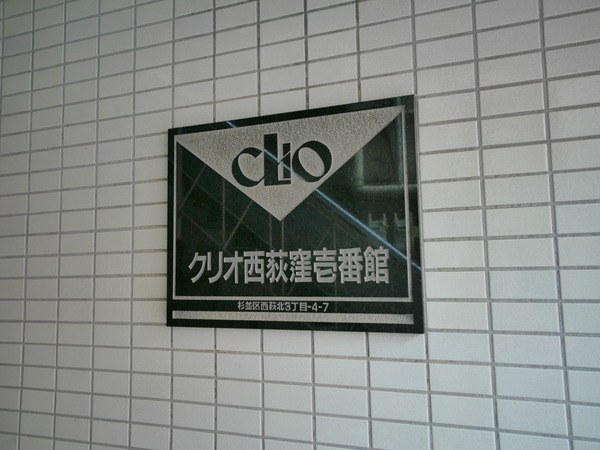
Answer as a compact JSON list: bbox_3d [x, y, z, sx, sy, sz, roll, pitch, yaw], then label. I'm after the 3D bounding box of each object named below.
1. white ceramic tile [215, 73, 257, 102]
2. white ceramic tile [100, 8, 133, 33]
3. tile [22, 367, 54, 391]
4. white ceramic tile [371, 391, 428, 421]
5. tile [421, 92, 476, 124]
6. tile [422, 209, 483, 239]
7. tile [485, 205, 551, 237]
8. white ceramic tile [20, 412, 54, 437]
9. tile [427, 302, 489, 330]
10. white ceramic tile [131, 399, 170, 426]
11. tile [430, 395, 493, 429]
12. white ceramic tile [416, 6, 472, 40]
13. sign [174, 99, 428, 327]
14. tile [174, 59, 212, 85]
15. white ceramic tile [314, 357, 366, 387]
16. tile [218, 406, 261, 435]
[{"bbox_3d":[-0.127,-0.277,0.979,0.095,0.045,0.008,-3,-6,20],"label":"white ceramic tile"},{"bbox_3d":[-0.412,-0.460,1.101,0.095,0.045,0.008,-3,-6,20],"label":"white ceramic tile"},{"bbox_3d":[-0.584,0.344,1.096,0.095,0.045,0.008,-3,-6,20],"label":"tile"},{"bbox_3d":[0.168,0.302,0.817,0.095,0.045,0.008,-3,-6,20],"label":"white ceramic tile"},{"bbox_3d":[0.252,-0.199,0.831,0.095,0.044,0.008,-3,-6,20],"label":"tile"},{"bbox_3d":[0.256,0.000,0.809,0.095,0.045,0.009,-3,-6,20],"label":"tile"},{"bbox_3d":[0.351,-0.005,0.777,0.095,0.045,0.008,-3,-6,20],"label":"tile"},{"bbox_3d":[-0.586,0.446,1.090,0.095,0.044,0.008,-3,-6,20],"label":"white ceramic tile"},{"bbox_3d":[0.258,0.148,0.794,0.095,0.045,0.008,-3,-6,20],"label":"tile"},{"bbox_3d":[-0.301,0.378,0.984,0.095,0.045,0.009,-3,-6,20],"label":"white ceramic tile"},{"bbox_3d":[0.262,0.297,0.781,0.095,0.045,0.009,-3,-6,20],"label":"tile"},{"bbox_3d":[0.250,-0.349,0.845,0.095,0.044,0.008,-3,-6,20],"label":"white ceramic tile"},{"bbox_3d":[-0.031,-0.010,0.902,0.498,0.400,0.022,-3,-6,20],"label":"sign"},{"bbox_3d":[-0.221,-0.321,1.017,0.095,0.045,0.008,-3,-6,20],"label":"tile"},{"bbox_3d":[0.072,0.258,0.854,0.095,0.045,0.008,-3,-6,20],"label":"white ceramic tile"},{"bbox_3d":[-0.114,0.369,0.920,0.095,0.044,0.008,-3,-6,20],"label":"tile"}]

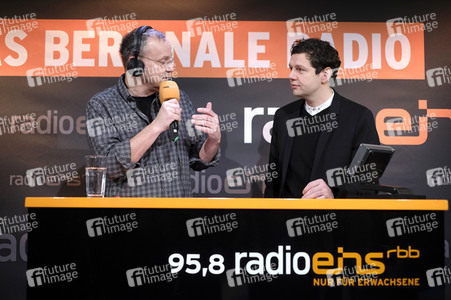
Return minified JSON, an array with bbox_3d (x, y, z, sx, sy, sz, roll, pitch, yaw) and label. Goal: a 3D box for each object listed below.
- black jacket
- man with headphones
[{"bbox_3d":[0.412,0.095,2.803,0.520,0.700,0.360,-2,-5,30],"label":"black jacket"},{"bbox_3d":[-0.313,0.379,2.691,0.560,1.790,0.430,2,-5,-26],"label":"man with headphones"}]

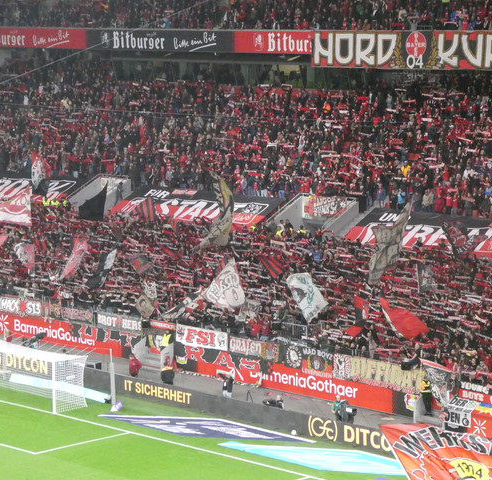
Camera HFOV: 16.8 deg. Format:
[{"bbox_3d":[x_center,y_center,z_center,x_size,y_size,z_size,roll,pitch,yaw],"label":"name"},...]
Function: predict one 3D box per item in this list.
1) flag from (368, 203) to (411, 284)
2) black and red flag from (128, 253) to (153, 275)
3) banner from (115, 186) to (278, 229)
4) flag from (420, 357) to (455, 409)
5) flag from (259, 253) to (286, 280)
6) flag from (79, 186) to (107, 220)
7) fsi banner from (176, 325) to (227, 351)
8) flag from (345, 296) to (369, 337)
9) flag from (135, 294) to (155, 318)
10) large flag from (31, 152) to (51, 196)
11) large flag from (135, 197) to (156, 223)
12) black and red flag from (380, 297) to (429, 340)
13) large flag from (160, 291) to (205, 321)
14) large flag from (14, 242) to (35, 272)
[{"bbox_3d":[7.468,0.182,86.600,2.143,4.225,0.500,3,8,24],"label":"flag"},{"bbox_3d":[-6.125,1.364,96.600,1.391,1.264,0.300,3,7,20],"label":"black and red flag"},{"bbox_3d":[-3.372,-2.029,105.398,13.250,0.250,3.291,7,40,44],"label":"banner"},{"bbox_3d":[8.965,6.718,77.900,1.600,2.300,0.450,2,7,16],"label":"flag"},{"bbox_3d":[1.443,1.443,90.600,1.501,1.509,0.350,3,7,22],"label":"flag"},{"bbox_3d":[-9.778,-2.325,106.000,1.850,2.200,0.400,1,7,7],"label":"flag"},{"bbox_3d":[-2.355,5.217,88.850,3.903,0.942,0.080,7,10,43],"label":"fsi banner"},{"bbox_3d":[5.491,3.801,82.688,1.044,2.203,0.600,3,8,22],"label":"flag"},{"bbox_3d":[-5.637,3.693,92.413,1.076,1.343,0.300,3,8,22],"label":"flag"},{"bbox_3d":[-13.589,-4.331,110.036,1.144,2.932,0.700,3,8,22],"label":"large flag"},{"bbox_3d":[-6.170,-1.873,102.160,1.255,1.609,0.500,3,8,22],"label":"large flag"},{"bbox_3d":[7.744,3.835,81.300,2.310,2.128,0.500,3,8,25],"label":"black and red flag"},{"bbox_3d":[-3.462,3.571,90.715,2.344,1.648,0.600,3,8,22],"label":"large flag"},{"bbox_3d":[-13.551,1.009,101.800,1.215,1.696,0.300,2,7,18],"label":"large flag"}]

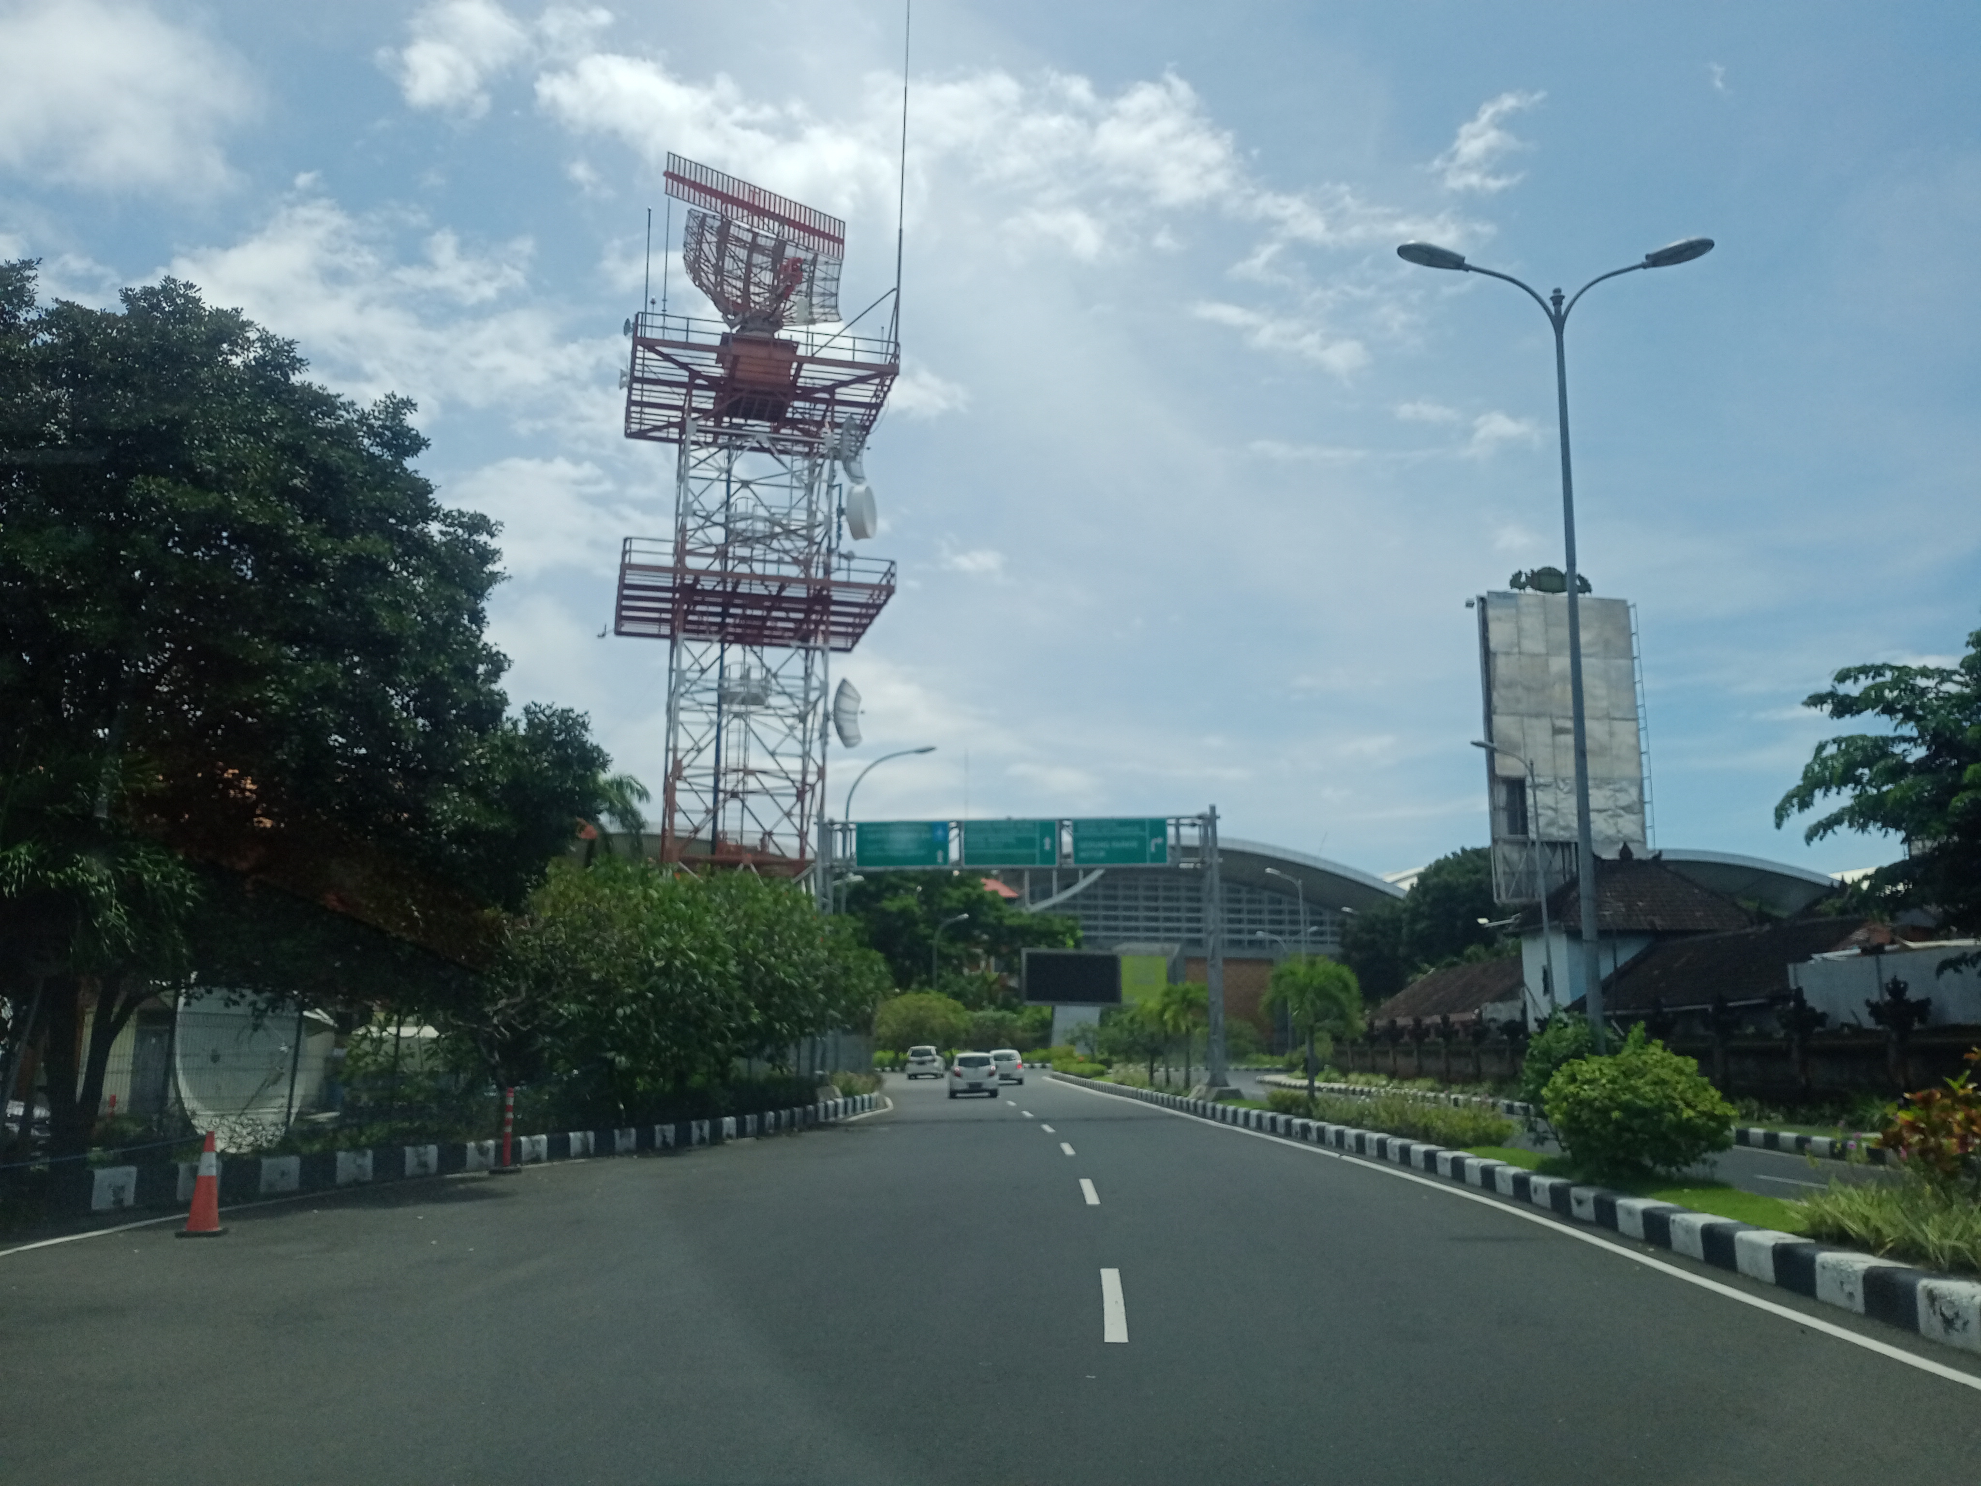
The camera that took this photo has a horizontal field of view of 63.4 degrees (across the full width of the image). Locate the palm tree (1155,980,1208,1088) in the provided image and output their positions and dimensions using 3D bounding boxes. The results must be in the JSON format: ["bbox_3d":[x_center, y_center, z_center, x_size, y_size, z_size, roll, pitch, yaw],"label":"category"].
[{"bbox_3d":[6.472,9.677,53.134,2.000,3.564,2.000,0,-11,0],"label":"palm tree"}]

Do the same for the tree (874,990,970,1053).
[{"bbox_3d":[-5.063,21.217,119.135,7.254,5.438,6.891,0,-11,0],"label":"tree"}]

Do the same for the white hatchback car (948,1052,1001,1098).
[{"bbox_3d":[-0.577,11.433,55.134,1.640,1.510,3.600,0,-11,-1],"label":"white hatchback car"}]

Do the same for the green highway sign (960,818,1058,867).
[{"bbox_3d":[0.566,2.773,44.264,2.586,1.273,0.120,0,-11,0],"label":"green highway sign"}]

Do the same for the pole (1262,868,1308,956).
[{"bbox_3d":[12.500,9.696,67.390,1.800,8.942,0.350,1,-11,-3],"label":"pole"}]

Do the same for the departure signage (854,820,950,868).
[{"bbox_3d":[-2.405,2.794,44.260,2.586,1.264,0.120,0,-11,0],"label":"departure signage"}]

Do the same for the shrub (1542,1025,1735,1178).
[{"bbox_3d":[6.724,3.713,16.503,2.000,1.521,1.800,0,-11,0],"label":"shrub"}]

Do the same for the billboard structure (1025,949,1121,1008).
[{"bbox_3d":[6.844,19.587,133.698,8.717,4.668,0.900,3,-11,-18],"label":"billboard structure"}]

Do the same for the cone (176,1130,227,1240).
[{"bbox_3d":[-6.250,3.508,12.763,0.380,0.793,0.380,6,-12,-26],"label":"cone"}]

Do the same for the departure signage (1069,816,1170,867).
[{"bbox_3d":[3.602,2.739,44.271,2.630,1.256,0.120,0,-11,0],"label":"departure signage"}]

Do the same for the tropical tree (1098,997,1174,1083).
[{"bbox_3d":[5.533,11.382,60.947,2.768,3.240,2.768,0,-11,0],"label":"tropical tree"}]

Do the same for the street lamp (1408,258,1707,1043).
[{"bbox_3d":[6.936,-0.750,18.578,3.850,11.070,0.400,0,-11,3],"label":"street lamp"}]

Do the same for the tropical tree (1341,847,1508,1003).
[{"bbox_3d":[21.652,10.788,78.389,8.800,11.418,8.500,0,-11,0],"label":"tropical tree"}]

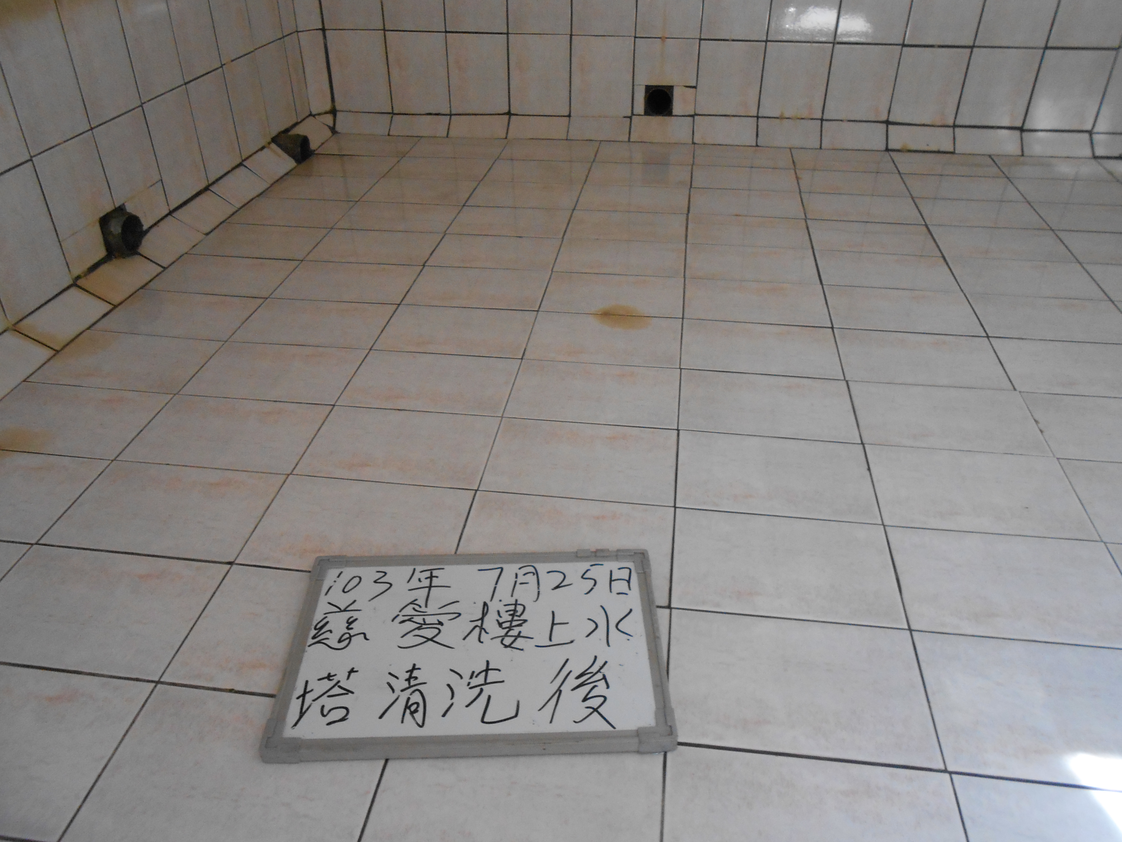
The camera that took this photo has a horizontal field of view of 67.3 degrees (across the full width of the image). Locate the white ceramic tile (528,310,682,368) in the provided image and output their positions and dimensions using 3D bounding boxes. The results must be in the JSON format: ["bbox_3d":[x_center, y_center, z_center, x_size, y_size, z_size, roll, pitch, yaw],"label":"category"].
[{"bbox_3d":[0.089,-0.159,1.685,0.300,0.010,0.199,4,35,7],"label":"white ceramic tile"}]

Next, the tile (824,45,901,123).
[{"bbox_3d":[0.919,-1.029,2.572,0.198,0.221,0.010,4,35,7],"label":"tile"}]

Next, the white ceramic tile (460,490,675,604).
[{"bbox_3d":[0.007,0.179,1.207,0.300,0.010,0.198,4,35,7],"label":"white ceramic tile"}]

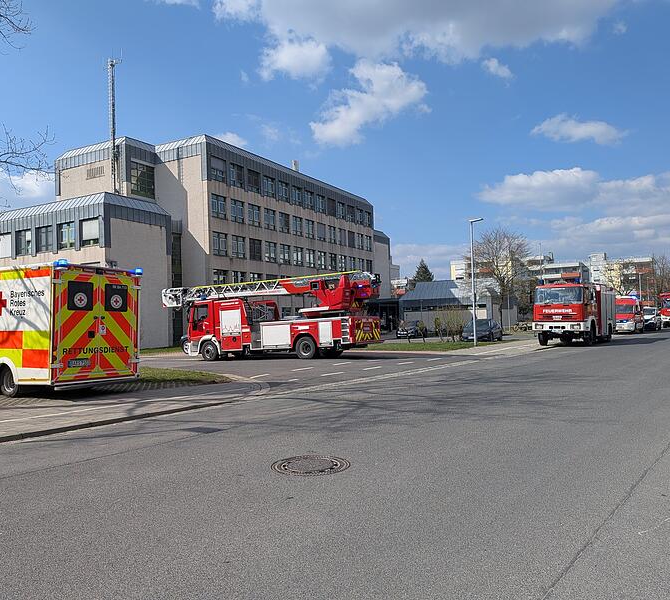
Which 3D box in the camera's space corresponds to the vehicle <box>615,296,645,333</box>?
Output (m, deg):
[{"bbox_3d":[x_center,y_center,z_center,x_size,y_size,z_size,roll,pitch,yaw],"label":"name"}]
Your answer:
[{"bbox_3d":[23.361,1.209,44.450,2.050,2.800,6.000,-3,-2,35],"label":"vehicle"}]

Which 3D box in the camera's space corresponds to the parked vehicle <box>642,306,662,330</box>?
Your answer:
[{"bbox_3d":[28.372,1.701,50.535,1.950,2.000,4.900,-3,-2,35],"label":"parked vehicle"}]

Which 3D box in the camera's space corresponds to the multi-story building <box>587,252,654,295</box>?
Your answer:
[{"bbox_3d":[74.664,-3.211,145.289,16.000,16.300,12.000,-3,-2,30],"label":"multi-story building"}]

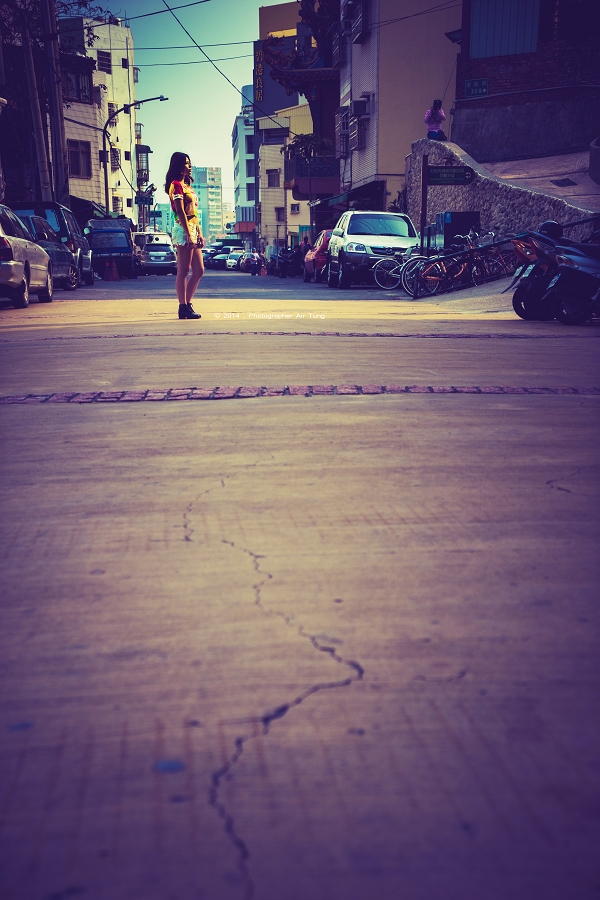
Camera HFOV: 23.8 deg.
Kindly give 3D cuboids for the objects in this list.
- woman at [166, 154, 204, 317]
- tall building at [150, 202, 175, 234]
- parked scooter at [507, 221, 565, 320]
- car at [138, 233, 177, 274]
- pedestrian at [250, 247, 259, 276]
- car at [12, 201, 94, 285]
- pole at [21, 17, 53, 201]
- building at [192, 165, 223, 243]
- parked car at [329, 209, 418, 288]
[{"bbox_3d":[-1.143,-2.110,13.996,0.310,1.630,0.430,2,8,18],"label":"woman"},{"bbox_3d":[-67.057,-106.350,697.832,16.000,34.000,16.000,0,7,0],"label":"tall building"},{"bbox_3d":[2.930,-1.841,13.980,1.800,1.100,0.680,-2,8,-15],"label":"parked scooter"},{"bbox_3d":[-7.420,-10.132,76.193,1.840,1.680,4.600,-1,7,-4],"label":"car"},{"bbox_3d":[-2.586,-10.741,80.892,0.400,1.690,0.500,-3,8,-20],"label":"pedestrian"},{"bbox_3d":[-5.880,-4.710,33.078,1.720,1.840,4.400,0,7,-2],"label":"car"},{"bbox_3d":[-7.356,-8.493,40.500,0.300,7.570,0.300,-6,8,1],"label":"pole"},{"bbox_3d":[-41.996,-104.586,637.067,15.000,46.000,15.000,0,7,0],"label":"building"},{"bbox_3d":[1.720,-4.674,33.387,1.820,1.770,4.400,-1,7,-5],"label":"parked car"}]

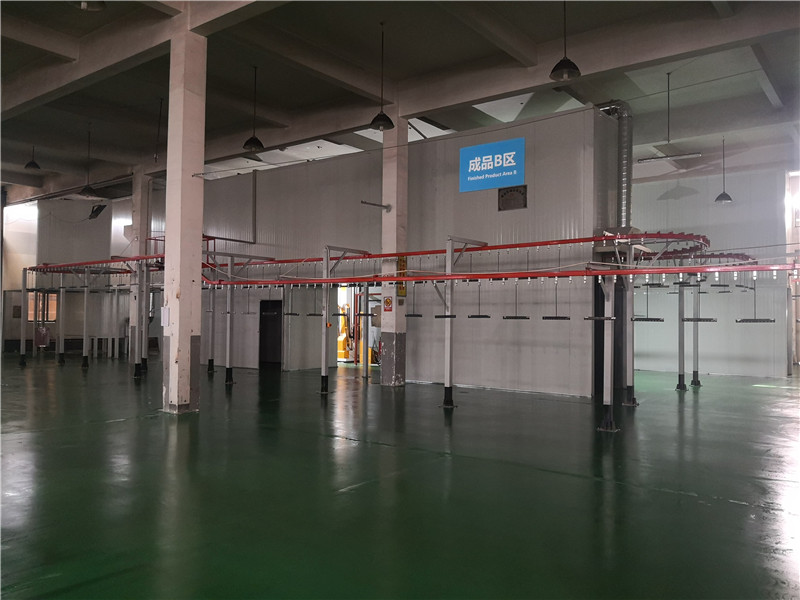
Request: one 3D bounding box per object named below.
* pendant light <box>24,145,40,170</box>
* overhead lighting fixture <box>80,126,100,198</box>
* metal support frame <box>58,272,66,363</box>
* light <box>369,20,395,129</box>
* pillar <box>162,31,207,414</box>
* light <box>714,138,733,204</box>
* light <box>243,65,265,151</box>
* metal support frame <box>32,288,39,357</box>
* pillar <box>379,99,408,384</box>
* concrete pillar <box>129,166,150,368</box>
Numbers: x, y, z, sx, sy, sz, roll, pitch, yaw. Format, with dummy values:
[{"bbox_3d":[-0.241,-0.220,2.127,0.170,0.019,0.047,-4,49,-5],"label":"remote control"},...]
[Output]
[{"bbox_3d":[-11.603,-4.500,19.741,0.457,0.748,0.457,0,-2,36],"label":"pendant light"},{"bbox_3d":[-8.642,-3.871,17.335,0.448,2.050,0.448,0,-2,36],"label":"overhead lighting fixture"},{"bbox_3d":[-9.942,0.559,18.399,0.120,2.681,0.120,0,-2,36],"label":"metal support frame"},{"bbox_3d":[-0.331,-3.976,11.120,0.426,1.940,0.426,1,-1,0],"label":"light"},{"bbox_3d":[-3.526,-1.254,10.217,0.400,6.080,0.400,0,-2,36],"label":"pillar"},{"bbox_3d":[9.332,-3.750,17.960,0.457,1.894,0.457,0,-2,36],"label":"light"},{"bbox_3d":[-3.064,-4.028,13.154,0.428,1.804,0.428,1,-1,0],"label":"light"},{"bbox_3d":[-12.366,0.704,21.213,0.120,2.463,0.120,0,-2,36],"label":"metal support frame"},{"bbox_3d":[-0.121,-1.134,14.114,0.400,6.080,0.400,0,-2,36],"label":"pillar"},{"bbox_3d":[-8.378,-1.086,20.200,0.400,6.080,0.400,0,-2,36],"label":"concrete pillar"}]

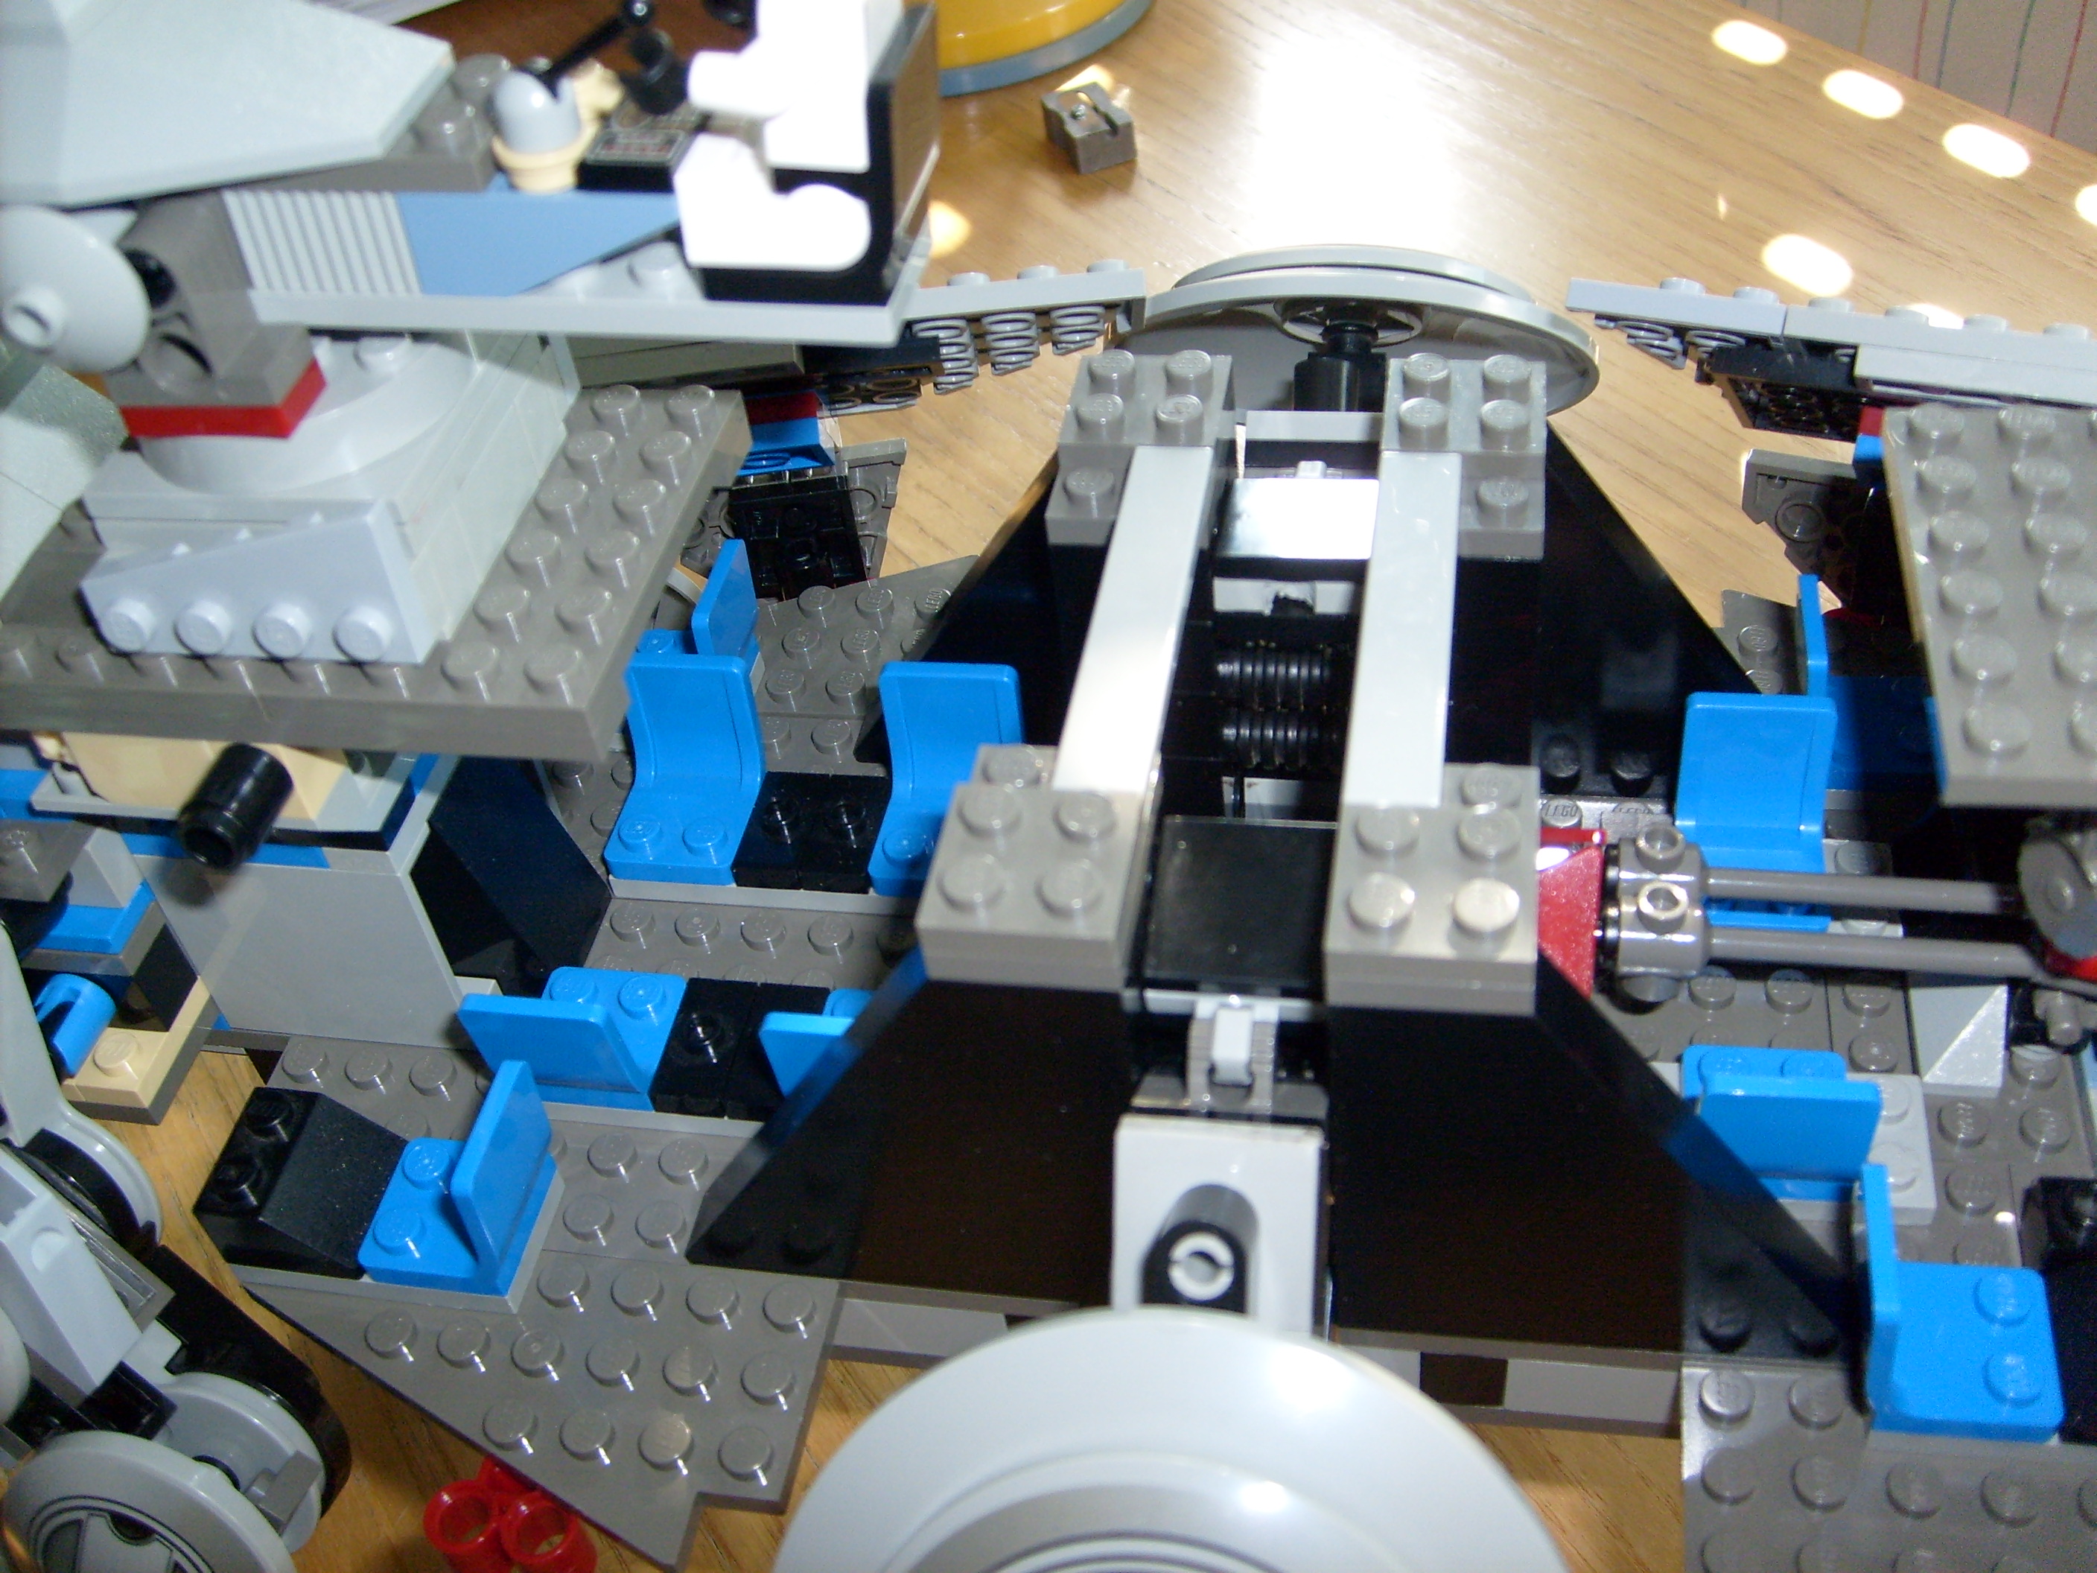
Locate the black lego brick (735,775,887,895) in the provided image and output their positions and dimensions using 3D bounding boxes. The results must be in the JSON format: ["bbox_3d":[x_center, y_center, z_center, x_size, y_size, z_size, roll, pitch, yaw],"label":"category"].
[{"bbox_3d":[-0.027,0.005,0.248,0.016,0.005,0.016,3,45,12],"label":"black lego brick"}]

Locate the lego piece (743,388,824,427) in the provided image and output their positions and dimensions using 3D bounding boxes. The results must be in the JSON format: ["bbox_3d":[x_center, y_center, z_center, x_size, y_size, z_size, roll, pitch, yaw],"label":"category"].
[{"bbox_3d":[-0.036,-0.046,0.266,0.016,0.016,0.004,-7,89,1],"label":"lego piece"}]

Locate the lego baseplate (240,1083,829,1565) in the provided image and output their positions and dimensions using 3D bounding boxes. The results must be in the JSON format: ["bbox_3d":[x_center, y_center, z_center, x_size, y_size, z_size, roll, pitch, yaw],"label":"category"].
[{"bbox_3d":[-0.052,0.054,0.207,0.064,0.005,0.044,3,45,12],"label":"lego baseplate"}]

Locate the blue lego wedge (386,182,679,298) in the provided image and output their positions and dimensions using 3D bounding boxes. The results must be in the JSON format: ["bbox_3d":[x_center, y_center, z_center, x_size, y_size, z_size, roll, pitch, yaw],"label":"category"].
[{"bbox_3d":[-0.039,-0.048,0.176,0.024,0.010,0.011,4,43,11],"label":"blue lego wedge"}]

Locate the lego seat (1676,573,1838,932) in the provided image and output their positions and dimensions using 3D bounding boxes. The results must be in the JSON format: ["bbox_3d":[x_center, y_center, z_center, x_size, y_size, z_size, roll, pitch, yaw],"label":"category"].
[{"bbox_3d":[0.074,0.004,0.221,0.016,0.018,0.019,3,45,12],"label":"lego seat"}]

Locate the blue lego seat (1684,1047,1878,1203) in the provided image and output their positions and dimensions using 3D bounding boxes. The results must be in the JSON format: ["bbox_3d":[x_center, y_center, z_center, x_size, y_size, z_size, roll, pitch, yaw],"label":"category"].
[{"bbox_3d":[0.068,0.028,0.198,0.016,0.019,0.019,3,45,12],"label":"blue lego seat"}]

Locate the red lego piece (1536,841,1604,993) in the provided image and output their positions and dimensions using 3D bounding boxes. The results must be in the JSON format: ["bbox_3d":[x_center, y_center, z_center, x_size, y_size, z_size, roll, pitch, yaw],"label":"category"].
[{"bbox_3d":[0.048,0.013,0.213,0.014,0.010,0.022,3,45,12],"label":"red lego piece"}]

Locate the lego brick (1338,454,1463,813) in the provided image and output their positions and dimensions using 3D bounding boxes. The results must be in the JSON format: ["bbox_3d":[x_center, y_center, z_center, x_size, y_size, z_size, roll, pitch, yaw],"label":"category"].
[{"bbox_3d":[0.032,-0.014,0.189,0.008,0.003,0.048,3,45,11],"label":"lego brick"}]

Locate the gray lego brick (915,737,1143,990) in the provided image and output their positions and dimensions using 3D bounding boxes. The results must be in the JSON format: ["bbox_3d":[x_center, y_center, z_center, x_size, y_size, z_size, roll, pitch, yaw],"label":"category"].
[{"bbox_3d":[0.000,0.005,0.176,0.016,0.008,0.024,3,45,11],"label":"gray lego brick"}]

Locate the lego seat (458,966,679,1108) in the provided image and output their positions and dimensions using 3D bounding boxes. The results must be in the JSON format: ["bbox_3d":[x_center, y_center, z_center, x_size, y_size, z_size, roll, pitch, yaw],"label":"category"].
[{"bbox_3d":[-0.049,0.023,0.221,0.016,0.018,0.019,3,45,12],"label":"lego seat"}]

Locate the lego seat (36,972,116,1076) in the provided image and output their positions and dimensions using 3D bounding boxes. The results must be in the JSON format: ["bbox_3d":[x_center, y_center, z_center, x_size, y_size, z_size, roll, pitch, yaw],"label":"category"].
[{"bbox_3d":[-0.115,0.028,0.247,0.008,0.008,0.009,3,47,12],"label":"lego seat"}]

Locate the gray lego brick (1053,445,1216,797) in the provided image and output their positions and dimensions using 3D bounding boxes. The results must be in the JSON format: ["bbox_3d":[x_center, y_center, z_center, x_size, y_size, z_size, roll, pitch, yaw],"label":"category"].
[{"bbox_3d":[0.008,-0.015,0.195,0.008,0.003,0.048,3,45,12],"label":"gray lego brick"}]

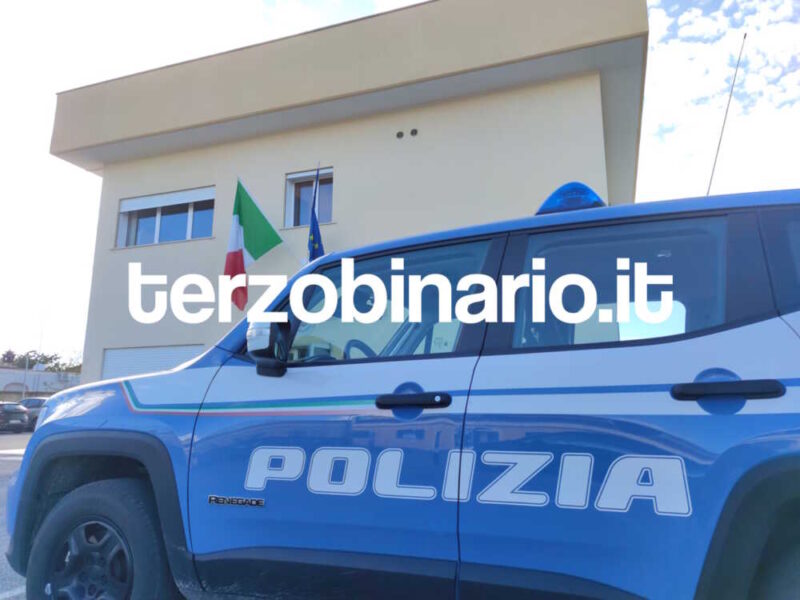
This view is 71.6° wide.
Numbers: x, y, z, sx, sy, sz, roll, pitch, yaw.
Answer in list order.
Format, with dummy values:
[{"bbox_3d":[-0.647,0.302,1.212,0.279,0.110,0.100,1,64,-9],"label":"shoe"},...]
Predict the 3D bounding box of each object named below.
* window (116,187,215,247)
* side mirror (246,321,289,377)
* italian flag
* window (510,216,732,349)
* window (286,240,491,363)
[{"bbox_3d":[-5.285,-1.830,12.617,2.780,1.240,0.200,-3,-11,21],"label":"window"},{"bbox_3d":[-0.478,0.170,2.009,0.120,0.215,0.190,-4,-12,21],"label":"side mirror"},{"bbox_3d":[-2.882,-1.062,11.025,1.115,2.612,0.350,6,-13,-30],"label":"italian flag"},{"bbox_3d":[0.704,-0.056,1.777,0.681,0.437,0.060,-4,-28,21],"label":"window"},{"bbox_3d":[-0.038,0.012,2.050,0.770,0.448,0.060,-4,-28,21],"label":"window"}]

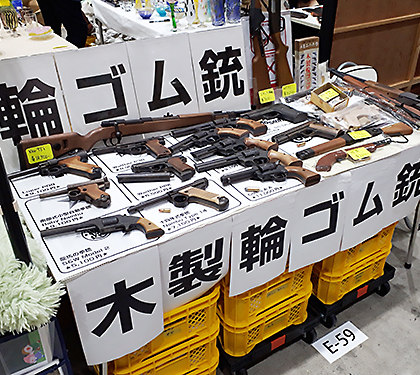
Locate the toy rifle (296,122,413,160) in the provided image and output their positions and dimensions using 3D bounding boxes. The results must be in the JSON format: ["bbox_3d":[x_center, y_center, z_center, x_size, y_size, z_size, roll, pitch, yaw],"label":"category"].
[{"bbox_3d":[0.499,-0.152,1.308,0.475,0.040,0.086,-18,34,-25],"label":"toy rifle"}]

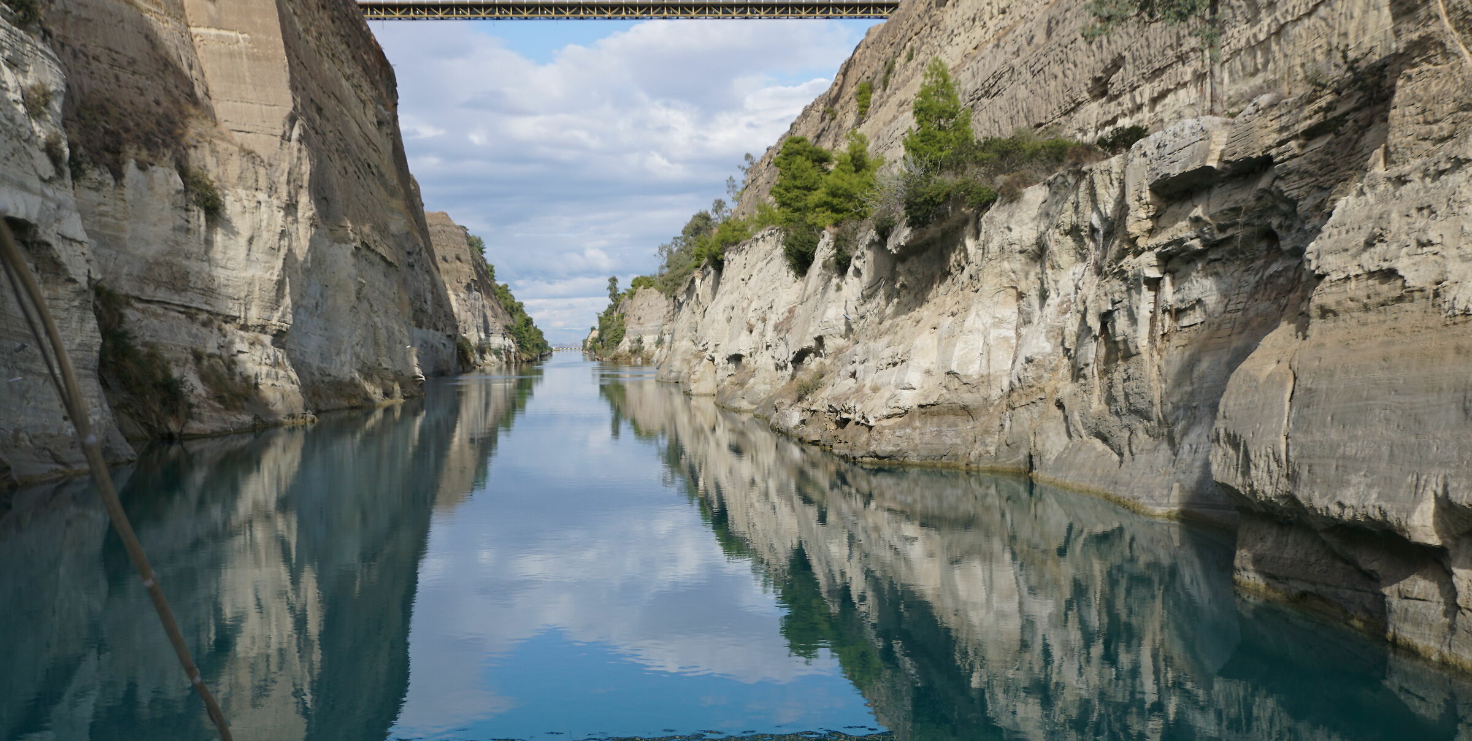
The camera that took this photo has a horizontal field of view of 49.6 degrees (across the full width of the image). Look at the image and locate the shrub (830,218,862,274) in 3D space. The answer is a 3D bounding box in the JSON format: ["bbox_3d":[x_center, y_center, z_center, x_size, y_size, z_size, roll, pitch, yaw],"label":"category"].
[{"bbox_3d":[5.410,-6.140,78.500,1.590,2.770,1.600,-1,1,3],"label":"shrub"}]

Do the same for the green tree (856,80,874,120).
[{"bbox_3d":[12.820,-26.780,158.000,1.820,3.880,1.900,-1,1,3],"label":"green tree"}]

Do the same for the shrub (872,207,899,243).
[{"bbox_3d":[6.520,-6.340,69.500,1.150,1.550,1.200,-1,1,3],"label":"shrub"}]

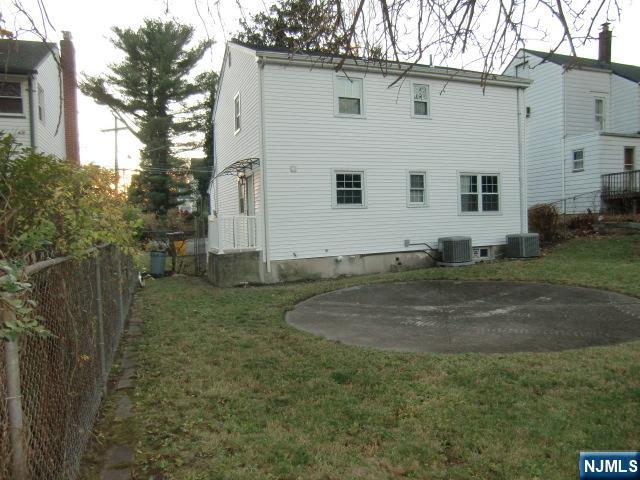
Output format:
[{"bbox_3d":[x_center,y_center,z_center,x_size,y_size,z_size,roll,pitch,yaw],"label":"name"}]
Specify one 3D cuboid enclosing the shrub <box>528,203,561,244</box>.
[{"bbox_3d":[8.521,-0.628,16.934,1.500,1.450,1.500,-3,3,-22],"label":"shrub"}]

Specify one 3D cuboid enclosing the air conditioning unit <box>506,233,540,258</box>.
[{"bbox_3d":[6.494,0.172,14.209,0.670,0.700,0.690,-3,3,-22],"label":"air conditioning unit"}]

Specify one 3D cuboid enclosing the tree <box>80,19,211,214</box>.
[{"bbox_3d":[-13.006,-8.825,34.366,9.200,15.405,9.200,-3,3,-22],"label":"tree"}]

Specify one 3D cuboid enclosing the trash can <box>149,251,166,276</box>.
[{"bbox_3d":[-5.279,0.775,14.519,0.540,0.780,0.540,-3,3,-22],"label":"trash can"}]

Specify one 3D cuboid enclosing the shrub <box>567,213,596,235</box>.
[{"bbox_3d":[10.625,-0.648,18.020,1.200,0.855,1.200,-3,3,-22],"label":"shrub"}]

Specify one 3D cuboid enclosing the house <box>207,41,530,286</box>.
[{"bbox_3d":[1.019,-3.056,17.037,10.000,7.680,8.800,-3,3,-22],"label":"house"}]

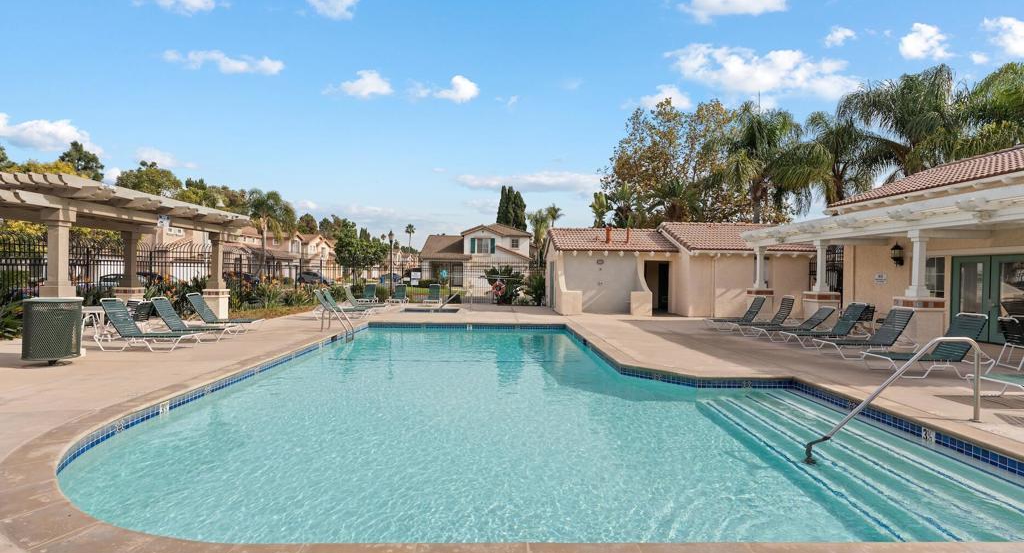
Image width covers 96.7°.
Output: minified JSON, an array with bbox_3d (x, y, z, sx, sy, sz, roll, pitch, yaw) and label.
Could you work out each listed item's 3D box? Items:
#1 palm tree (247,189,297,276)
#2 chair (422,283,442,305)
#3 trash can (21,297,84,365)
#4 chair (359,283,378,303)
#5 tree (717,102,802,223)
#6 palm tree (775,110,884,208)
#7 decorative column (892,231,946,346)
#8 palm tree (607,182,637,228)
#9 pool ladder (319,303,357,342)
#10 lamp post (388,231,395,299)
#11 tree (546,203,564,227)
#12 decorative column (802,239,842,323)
[{"bbox_3d":[-21.471,-3.334,40.024,3.900,8.627,3.900,1,0,-2],"label":"palm tree"},{"bbox_3d":[-3.800,0.923,22.200,0.670,1.030,1.830,0,0,-3],"label":"chair"},{"bbox_3d":[-7.950,0.973,7.900,0.710,1.120,0.710,0,1,-45],"label":"trash can"},{"bbox_3d":[-7.080,0.921,22.500,0.660,1.030,1.830,0,0,-1],"label":"chair"},{"bbox_3d":[13.750,-4.183,25.500,4.800,11.200,4.800,0,0,0],"label":"tree"},{"bbox_3d":[15.500,-3.310,22.000,5.200,9.500,5.200,0,0,0],"label":"palm tree"},{"bbox_3d":[10.307,0.241,11.542,0.700,2.820,0.700,1,0,-2],"label":"decorative column"},{"bbox_3d":[6.917,-2.278,29.021,2.000,7.552,2.000,1,0,-2],"label":"palm tree"},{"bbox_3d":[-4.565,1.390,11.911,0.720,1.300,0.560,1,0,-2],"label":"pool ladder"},{"bbox_3d":[-6.910,-0.688,26.118,0.340,3.960,0.340,1,0,-2],"label":"lamp post"},{"bbox_3d":[7.000,-5.410,75.000,3.400,13.000,3.400,0,0,0],"label":"tree"},{"bbox_3d":[10.199,0.220,15.007,0.700,2.820,0.700,1,0,-2],"label":"decorative column"}]

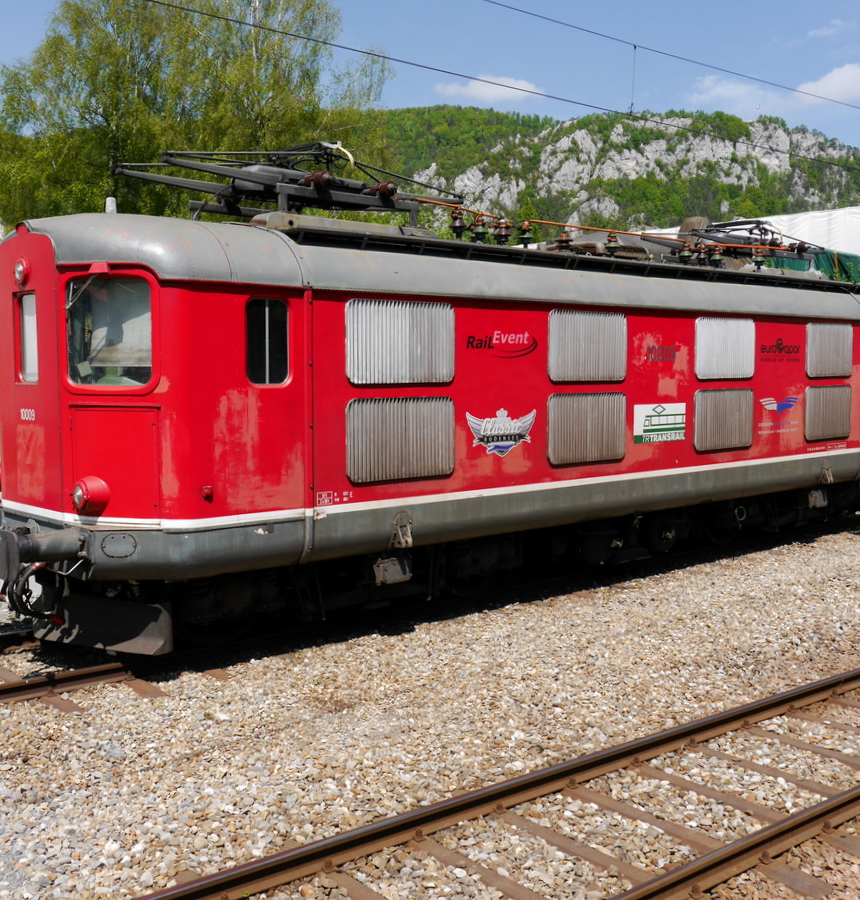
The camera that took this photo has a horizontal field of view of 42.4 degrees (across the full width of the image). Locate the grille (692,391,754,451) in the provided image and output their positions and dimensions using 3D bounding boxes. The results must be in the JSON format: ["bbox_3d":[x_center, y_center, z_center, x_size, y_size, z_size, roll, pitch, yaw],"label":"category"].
[{"bbox_3d":[3.485,-0.362,13.197,1.274,0.720,0.060,-4,6,-43],"label":"grille"}]

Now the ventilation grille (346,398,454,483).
[{"bbox_3d":[-0.256,-0.100,9.739,1.265,0.721,0.060,-4,6,-43],"label":"ventilation grille"}]

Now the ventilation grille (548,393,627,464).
[{"bbox_3d":[1.619,-0.223,11.473,1.261,0.721,0.060,-4,6,-43],"label":"ventilation grille"}]

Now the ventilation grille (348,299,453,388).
[{"bbox_3d":[-0.255,-0.936,9.675,1.260,0.713,0.060,-4,6,-43],"label":"ventilation grille"}]

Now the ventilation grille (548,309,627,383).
[{"bbox_3d":[1.618,-1.065,11.407,1.262,0.710,0.060,-4,6,-43],"label":"ventilation grille"}]

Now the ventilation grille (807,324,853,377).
[{"bbox_3d":[5.332,-1.330,14.840,1.267,0.718,0.060,-4,6,-43],"label":"ventilation grille"}]

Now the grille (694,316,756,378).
[{"bbox_3d":[3.487,-1.200,13.135,1.272,0.711,0.060,-4,6,-43],"label":"grille"}]

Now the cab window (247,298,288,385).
[{"bbox_3d":[-1.290,-0.855,8.774,0.399,0.680,0.060,-4,6,-43],"label":"cab window"}]

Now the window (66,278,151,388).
[{"bbox_3d":[-2.420,-0.896,8.431,0.705,0.825,0.080,1,5,13],"label":"window"}]

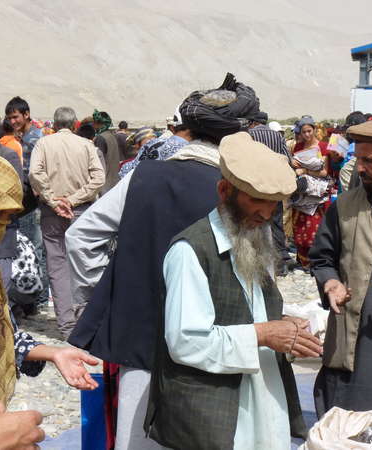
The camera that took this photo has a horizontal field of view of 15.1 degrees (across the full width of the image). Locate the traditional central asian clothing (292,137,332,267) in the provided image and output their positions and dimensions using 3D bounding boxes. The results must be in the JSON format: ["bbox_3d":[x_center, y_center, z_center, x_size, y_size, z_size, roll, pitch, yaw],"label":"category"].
[{"bbox_3d":[1.333,-0.223,14.851,0.450,1.340,0.360,0,4,6],"label":"traditional central asian clothing"}]

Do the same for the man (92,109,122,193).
[{"bbox_3d":[-0.849,-0.355,14.866,0.360,1.740,0.500,2,5,27],"label":"man"}]

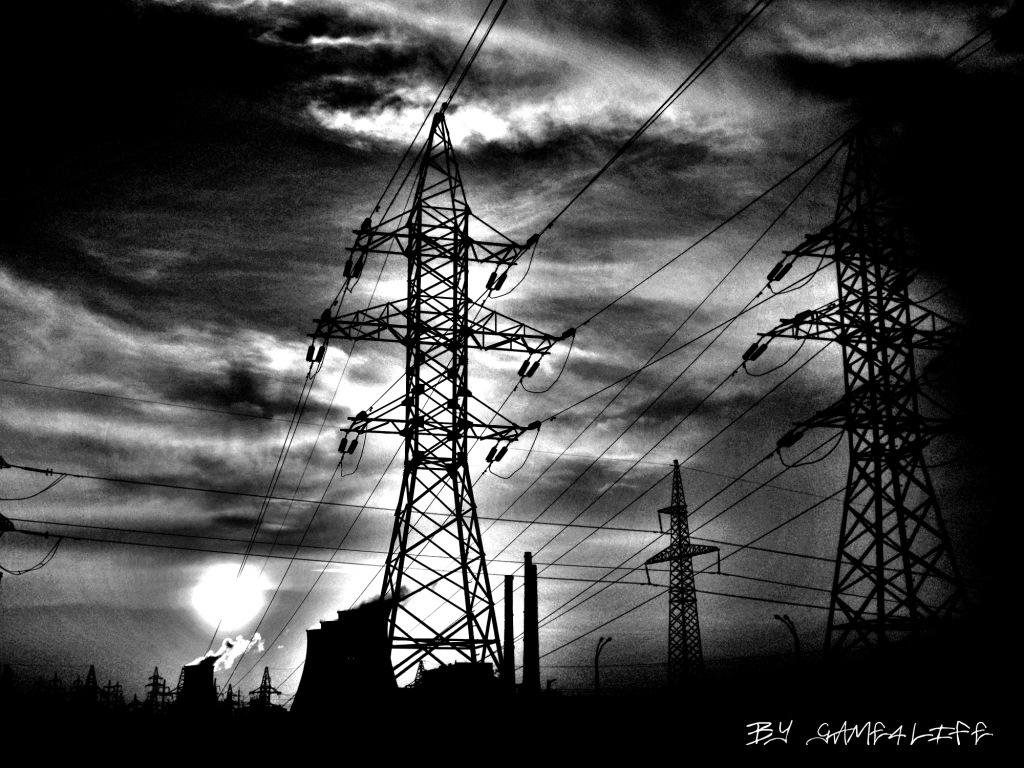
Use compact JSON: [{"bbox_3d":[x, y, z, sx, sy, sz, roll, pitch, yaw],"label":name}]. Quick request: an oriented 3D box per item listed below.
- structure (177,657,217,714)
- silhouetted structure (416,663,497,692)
[{"bbox_3d":[-376.803,363.582,1600.000,46.000,66.000,46.000,0,-15,0],"label":"structure"},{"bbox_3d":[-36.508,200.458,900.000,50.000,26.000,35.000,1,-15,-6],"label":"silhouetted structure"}]

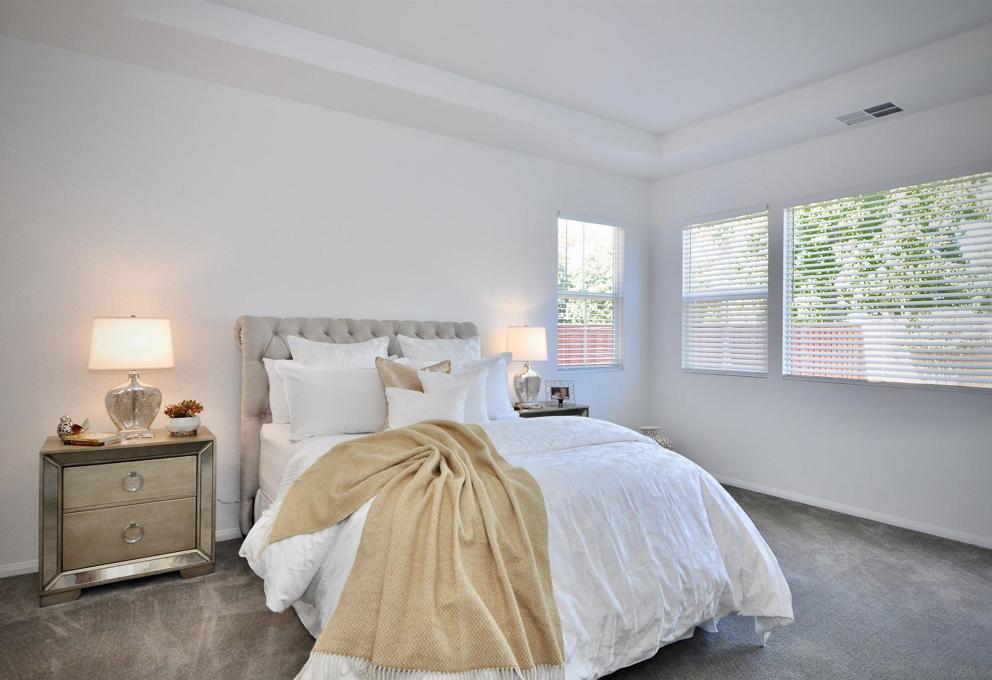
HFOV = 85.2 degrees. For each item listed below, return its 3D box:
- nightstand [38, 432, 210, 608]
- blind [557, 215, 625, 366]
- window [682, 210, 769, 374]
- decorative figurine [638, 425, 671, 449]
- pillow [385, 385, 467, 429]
[{"bbox_3d":[-1.894,0.864,2.839,0.705,0.713,0.430,0,1,-32],"label":"nightstand"},{"bbox_3d":[0.839,-0.402,4.839,0.735,1.330,0.060,0,1,-32],"label":"blind"},{"bbox_3d":[1.946,-0.380,4.592,0.100,1.310,0.760,0,1,-39],"label":"window"},{"bbox_3d":[1.346,0.994,4.665,0.350,0.470,0.240,1,1,35],"label":"decorative figurine"},{"bbox_3d":[-0.415,0.400,3.191,0.480,0.270,0.140,0,-22,-28],"label":"pillow"}]

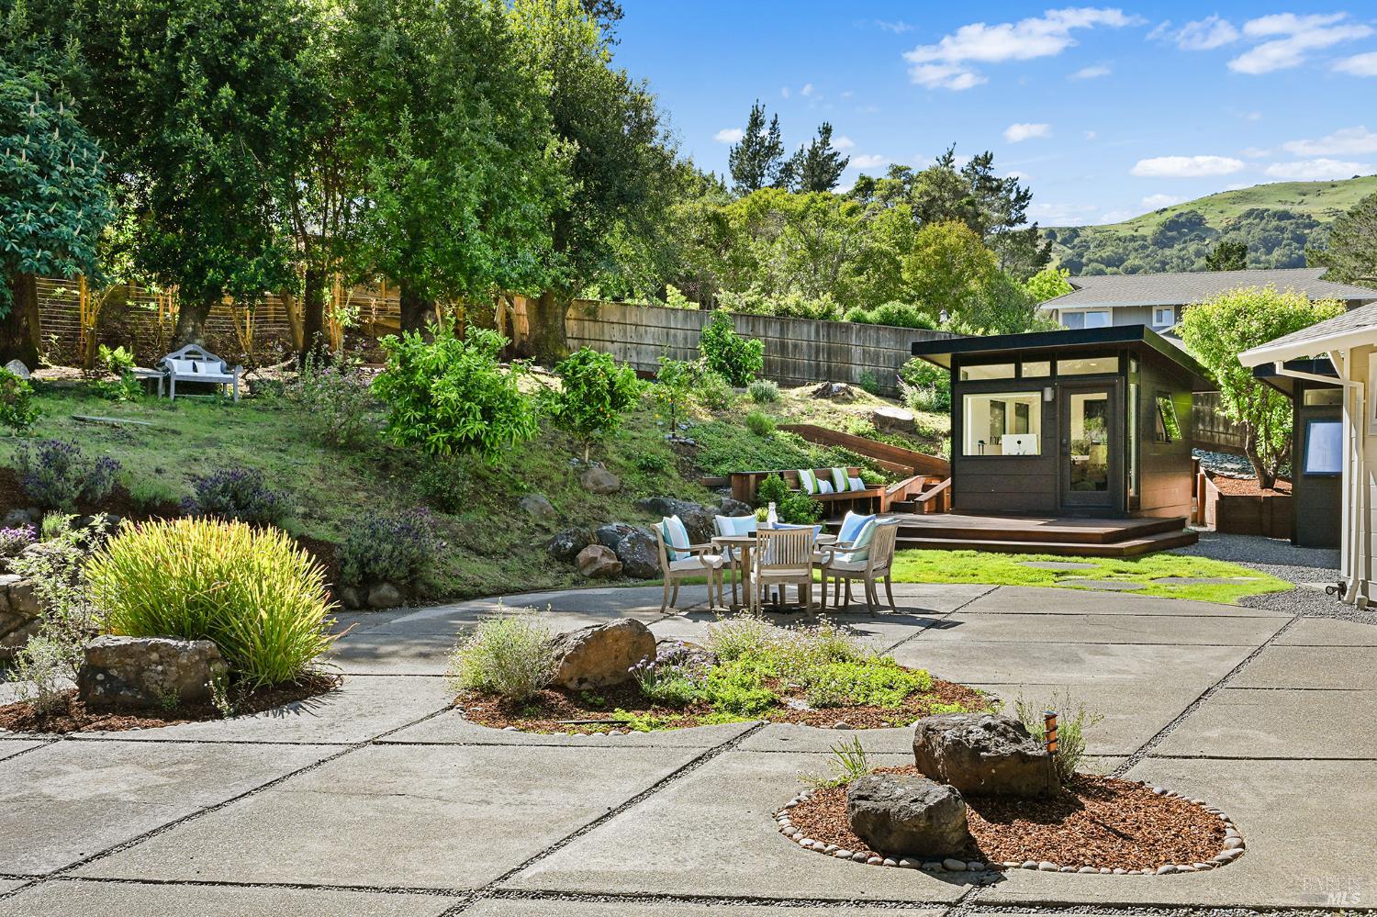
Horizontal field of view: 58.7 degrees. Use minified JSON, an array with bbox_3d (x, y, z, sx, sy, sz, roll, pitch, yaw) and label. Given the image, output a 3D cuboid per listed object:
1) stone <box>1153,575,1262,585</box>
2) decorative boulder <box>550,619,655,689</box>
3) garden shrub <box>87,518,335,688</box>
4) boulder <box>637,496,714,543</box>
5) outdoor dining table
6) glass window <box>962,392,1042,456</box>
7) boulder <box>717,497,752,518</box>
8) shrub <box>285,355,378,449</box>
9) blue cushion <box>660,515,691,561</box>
[{"bbox_3d":[6.297,1.485,14.900,1.300,0.060,0.800,0,0,0],"label":"stone"},{"bbox_3d":[-0.606,1.334,8.450,0.760,0.460,0.560,0,0,0],"label":"decorative boulder"},{"bbox_3d":[-3.494,0.994,9.000,1.750,1.130,1.600,0,0,0],"label":"garden shrub"},{"bbox_3d":[-0.188,0.880,17.100,1.100,0.700,0.800,0,0,0],"label":"boulder"},{"bbox_3d":[0.898,1.182,12.903,1.280,0.730,1.280,0,0,0],"label":"outdoor dining table"},{"bbox_3d":[5.538,-0.598,21.600,1.470,1.120,0.080,0,0,38],"label":"glass window"},{"bbox_3d":[0.673,0.760,17.802,0.520,0.420,0.450,0,0,11],"label":"boulder"},{"bbox_3d":[-5.227,-0.819,17.900,1.370,1.380,1.300,0,0,-16],"label":"shrub"},{"bbox_3d":[-0.121,0.820,12.520,0.150,0.450,0.450,-16,-6,22],"label":"blue cushion"}]

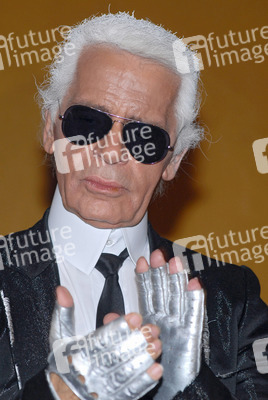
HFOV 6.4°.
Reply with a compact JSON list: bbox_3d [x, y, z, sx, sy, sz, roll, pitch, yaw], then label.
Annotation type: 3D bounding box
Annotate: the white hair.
[{"bbox_3d":[-0.007,-0.137,2.980,0.205,0.185,0.220,16,1,-2],"label":"white hair"}]

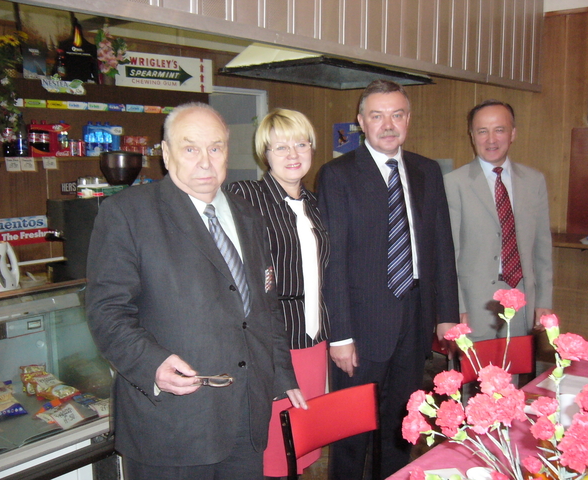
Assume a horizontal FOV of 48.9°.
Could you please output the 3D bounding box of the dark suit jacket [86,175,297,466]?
[{"bbox_3d":[-0.271,0.210,1.712,0.570,0.750,0.400,-7,10,-40],"label":"dark suit jacket"}]

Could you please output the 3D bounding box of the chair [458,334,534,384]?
[{"bbox_3d":[0.925,0.840,2.538,0.400,0.810,0.480,-3,8,-21],"label":"chair"}]

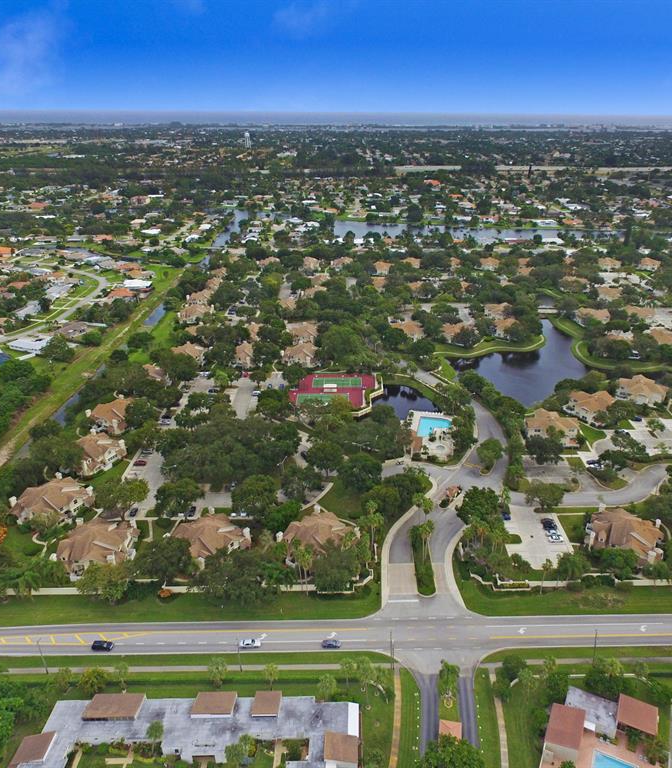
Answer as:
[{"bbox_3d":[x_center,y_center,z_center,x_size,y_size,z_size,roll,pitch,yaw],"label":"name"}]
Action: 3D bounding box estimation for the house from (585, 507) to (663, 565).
[{"bbox_3d":[86.503,45.442,177.125,20.500,8.300,20.500,15,28,28],"label":"house"}]

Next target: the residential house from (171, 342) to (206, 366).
[{"bbox_3d":[-75.910,-15.650,307.370,18.500,7.800,18.500,15,29,28],"label":"residential house"}]

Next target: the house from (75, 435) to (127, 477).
[{"bbox_3d":[-90.450,24.950,220.080,18.500,7.800,18.500,15,29,29],"label":"house"}]

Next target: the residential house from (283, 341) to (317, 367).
[{"bbox_3d":[-16.910,-15.720,308.270,18.500,7.800,18.500,15,29,28],"label":"residential house"}]

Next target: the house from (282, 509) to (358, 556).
[{"bbox_3d":[-4.795,45.547,175.409,20.500,8.300,20.500,20,32,36],"label":"house"}]

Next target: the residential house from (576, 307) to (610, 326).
[{"bbox_3d":[160.201,-41.416,364.911,19.500,8.300,16.500,5,25,9],"label":"residential house"}]

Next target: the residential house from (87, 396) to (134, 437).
[{"bbox_3d":[-90.880,12.490,246.820,18.500,7.800,18.500,16,29,30],"label":"residential house"}]

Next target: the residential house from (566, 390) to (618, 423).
[{"bbox_3d":[111.850,8.380,258.240,19.000,7.800,18.000,-11,27,-23],"label":"residential house"}]

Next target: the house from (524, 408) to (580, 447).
[{"bbox_3d":[86.603,17.209,237.775,21.500,8.300,18.000,0,25,0],"label":"house"}]

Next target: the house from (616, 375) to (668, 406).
[{"bbox_3d":[140.690,2.130,272.020,19.500,7.800,18.000,20,31,36],"label":"house"}]

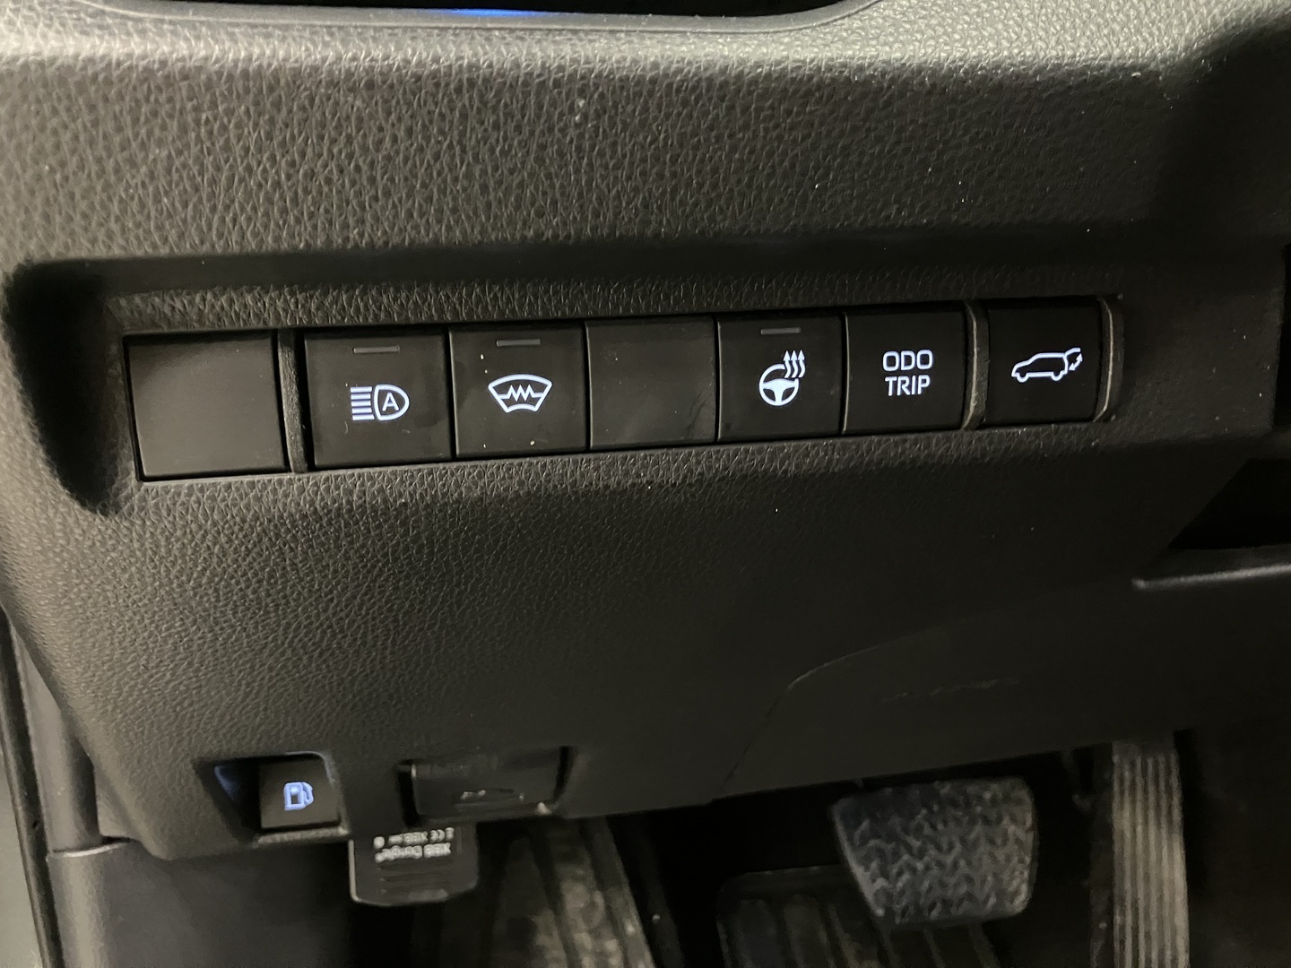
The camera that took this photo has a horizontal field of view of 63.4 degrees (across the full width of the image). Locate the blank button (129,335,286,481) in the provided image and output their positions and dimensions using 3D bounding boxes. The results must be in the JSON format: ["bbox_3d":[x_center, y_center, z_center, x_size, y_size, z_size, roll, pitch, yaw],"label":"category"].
[{"bbox_3d":[-0.073,-0.013,0.178,0.023,0.022,0.009,-4,10,-9],"label":"blank button"}]

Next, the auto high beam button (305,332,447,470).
[{"bbox_3d":[-0.046,-0.015,0.183,0.023,0.022,0.009,-4,10,-9],"label":"auto high beam button"}]

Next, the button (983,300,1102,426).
[{"bbox_3d":[0.075,-0.023,0.202,0.023,0.022,0.009,-4,10,-9],"label":"button"}]

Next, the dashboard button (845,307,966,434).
[{"bbox_3d":[0.048,-0.021,0.198,0.023,0.022,0.009,-4,10,-9],"label":"dashboard button"}]

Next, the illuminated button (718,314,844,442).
[{"bbox_3d":[0.024,-0.020,0.194,0.023,0.022,0.009,-4,10,-9],"label":"illuminated button"}]

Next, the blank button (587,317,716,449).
[{"bbox_3d":[0.001,-0.018,0.190,0.023,0.022,0.009,-4,10,-9],"label":"blank button"}]

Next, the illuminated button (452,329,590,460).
[{"bbox_3d":[-0.023,-0.017,0.187,0.023,0.022,0.009,-4,10,-9],"label":"illuminated button"}]

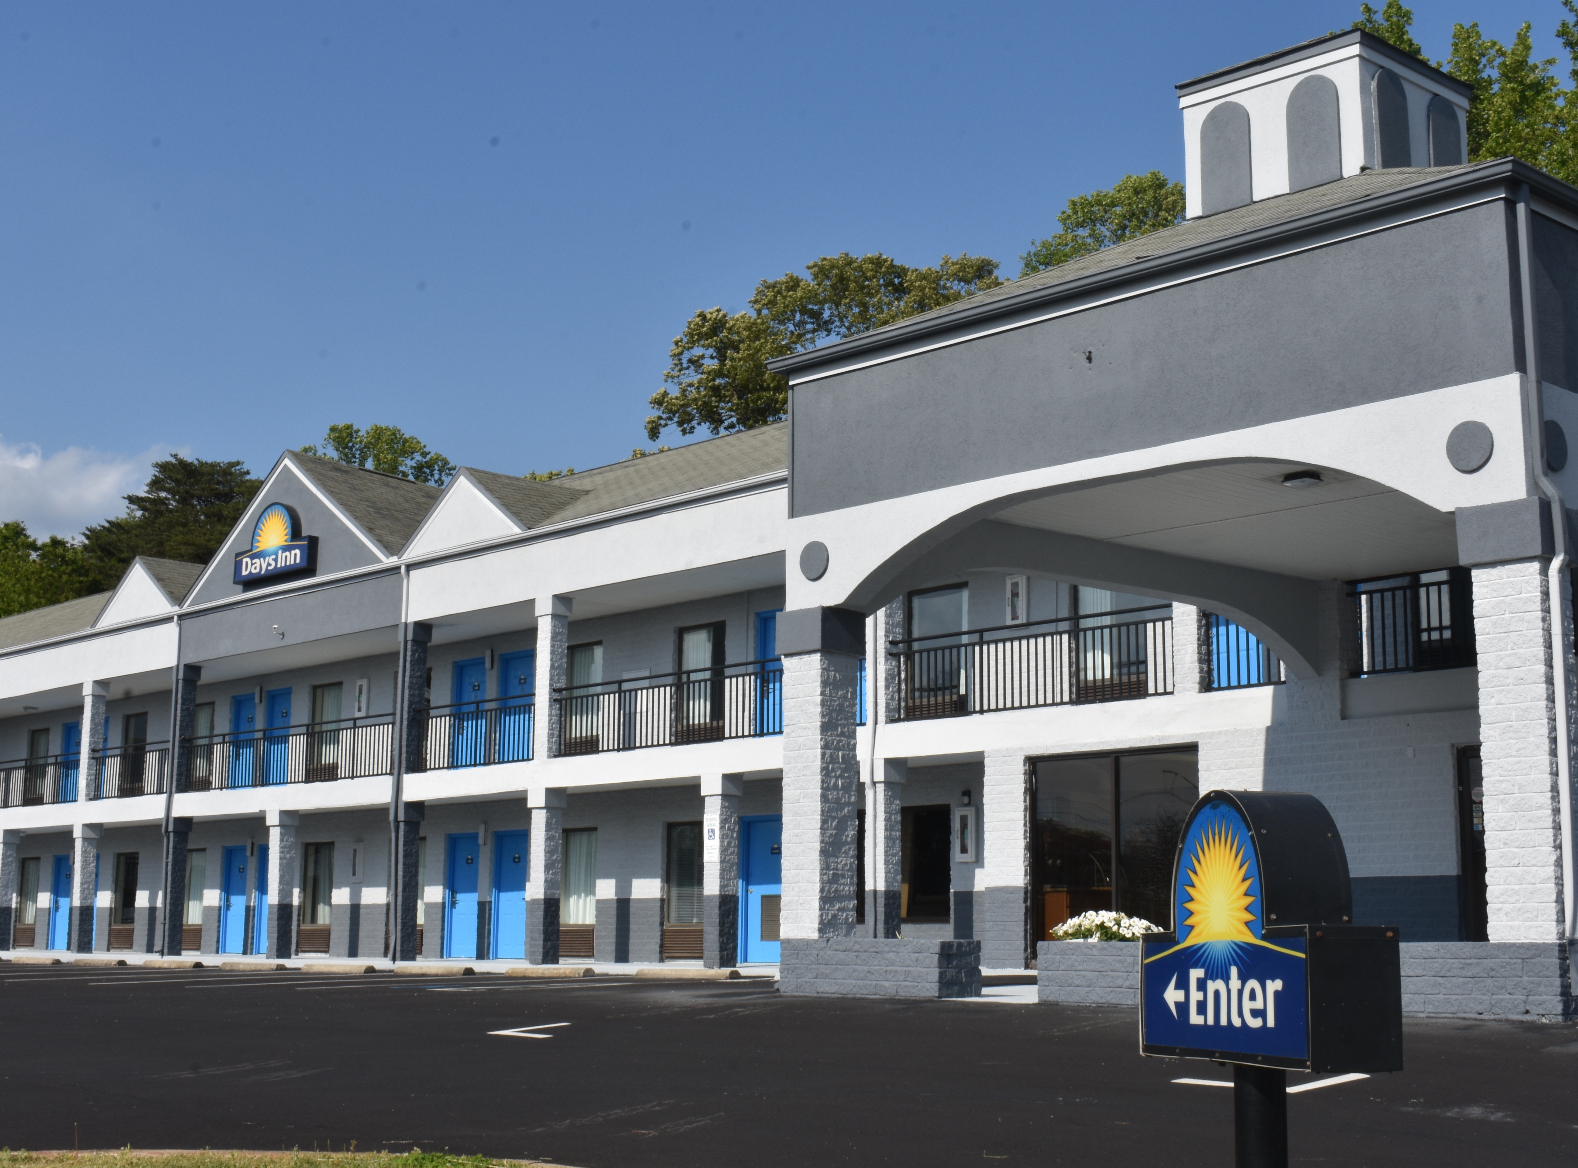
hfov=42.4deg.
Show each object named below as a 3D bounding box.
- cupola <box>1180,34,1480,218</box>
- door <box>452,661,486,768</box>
[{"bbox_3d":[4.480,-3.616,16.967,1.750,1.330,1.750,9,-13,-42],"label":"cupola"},{"bbox_3d":[-5.301,2.287,33.640,0.100,2.020,0.920,10,-14,-43],"label":"door"}]

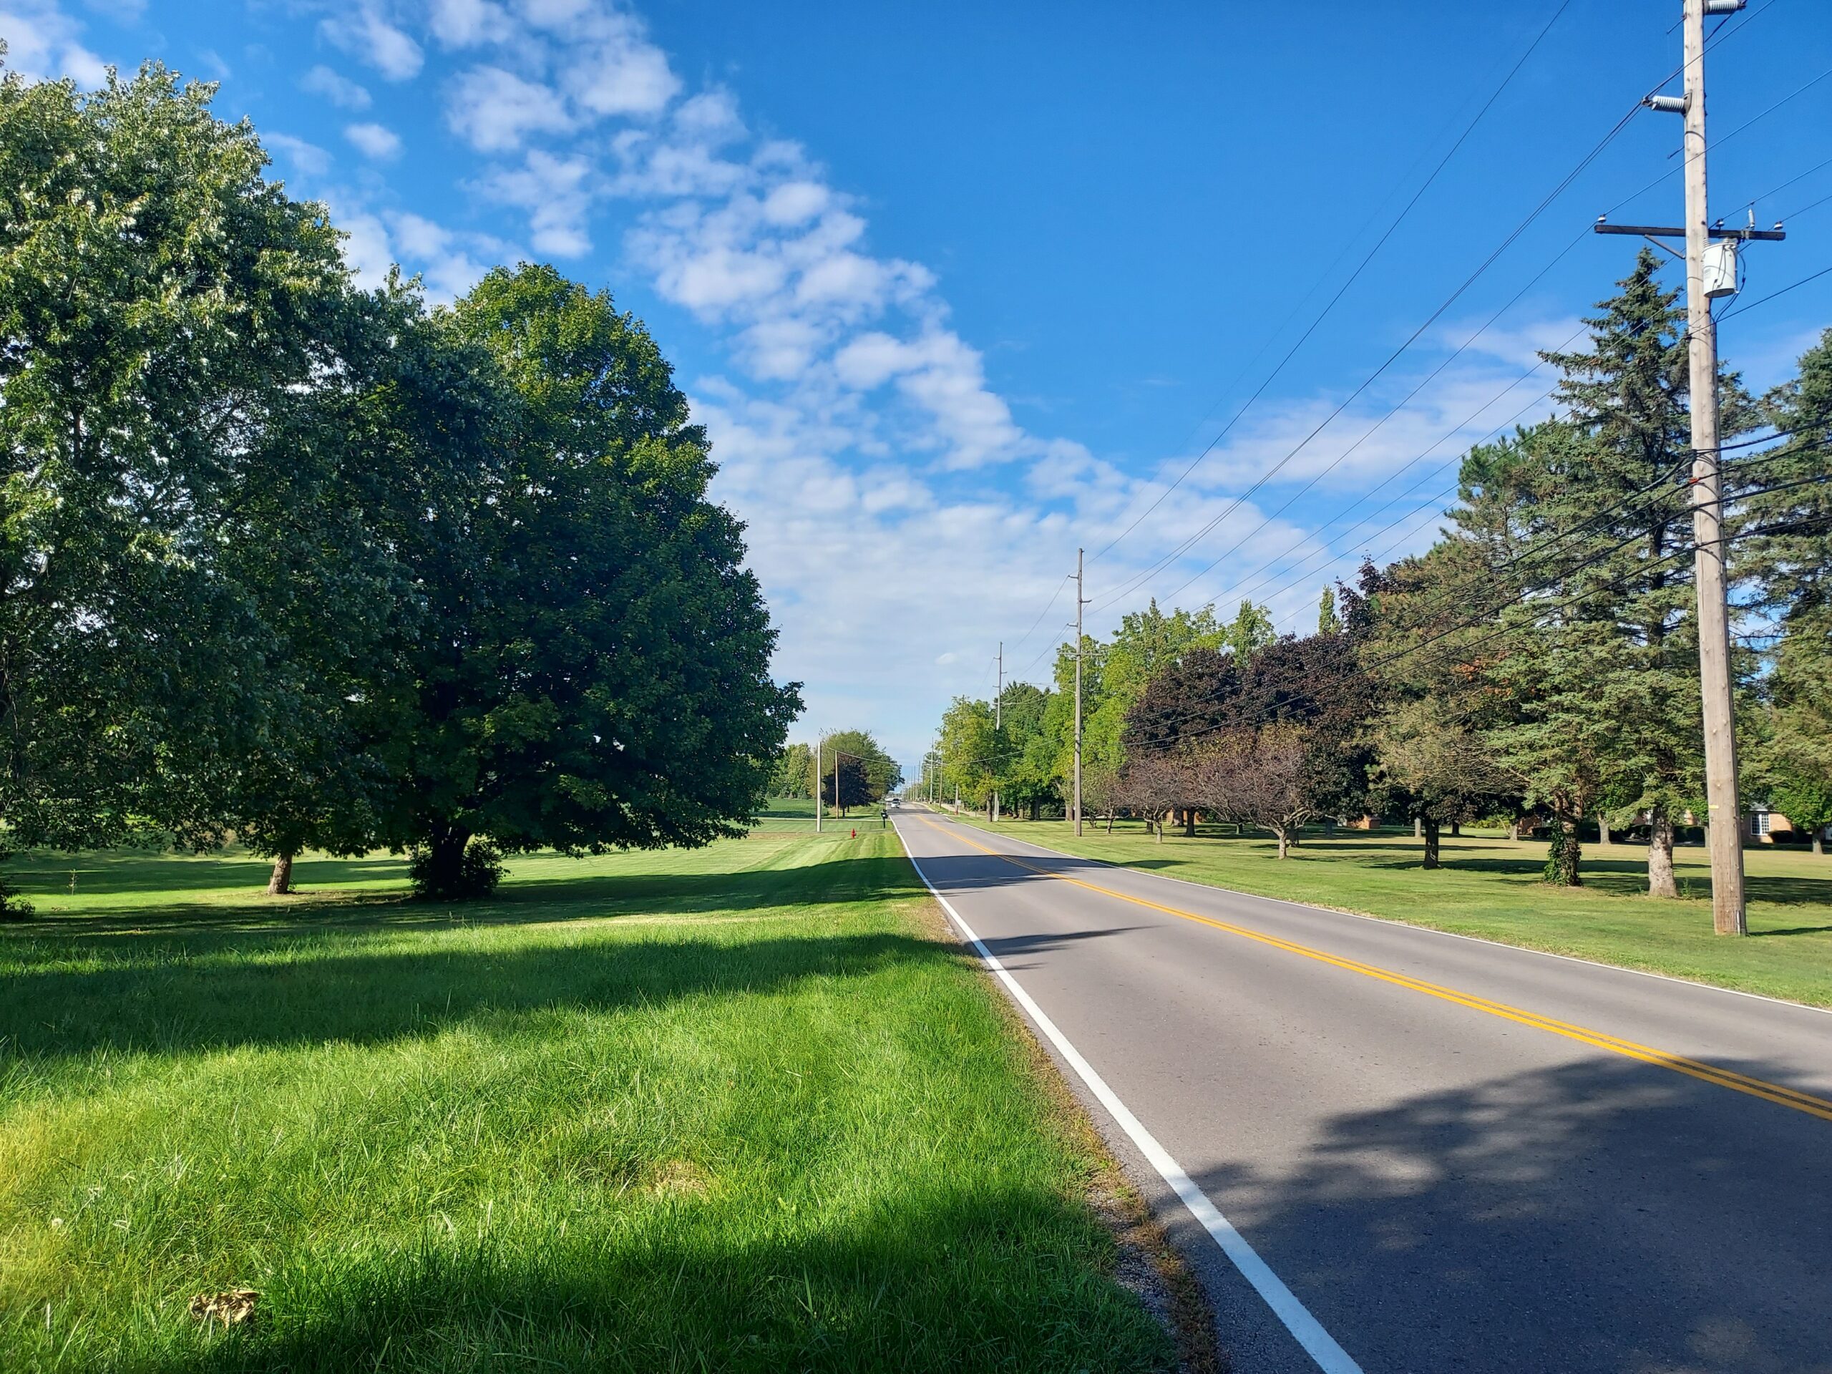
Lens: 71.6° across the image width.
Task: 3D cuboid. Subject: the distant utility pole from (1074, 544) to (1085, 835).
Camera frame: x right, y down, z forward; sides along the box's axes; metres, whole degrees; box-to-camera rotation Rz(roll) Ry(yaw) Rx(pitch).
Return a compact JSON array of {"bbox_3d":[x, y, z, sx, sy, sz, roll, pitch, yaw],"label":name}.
[{"bbox_3d":[10.712,0.304,82.811,0.450,18.870,0.450,1,-5,-2],"label":"distant utility pole"}]

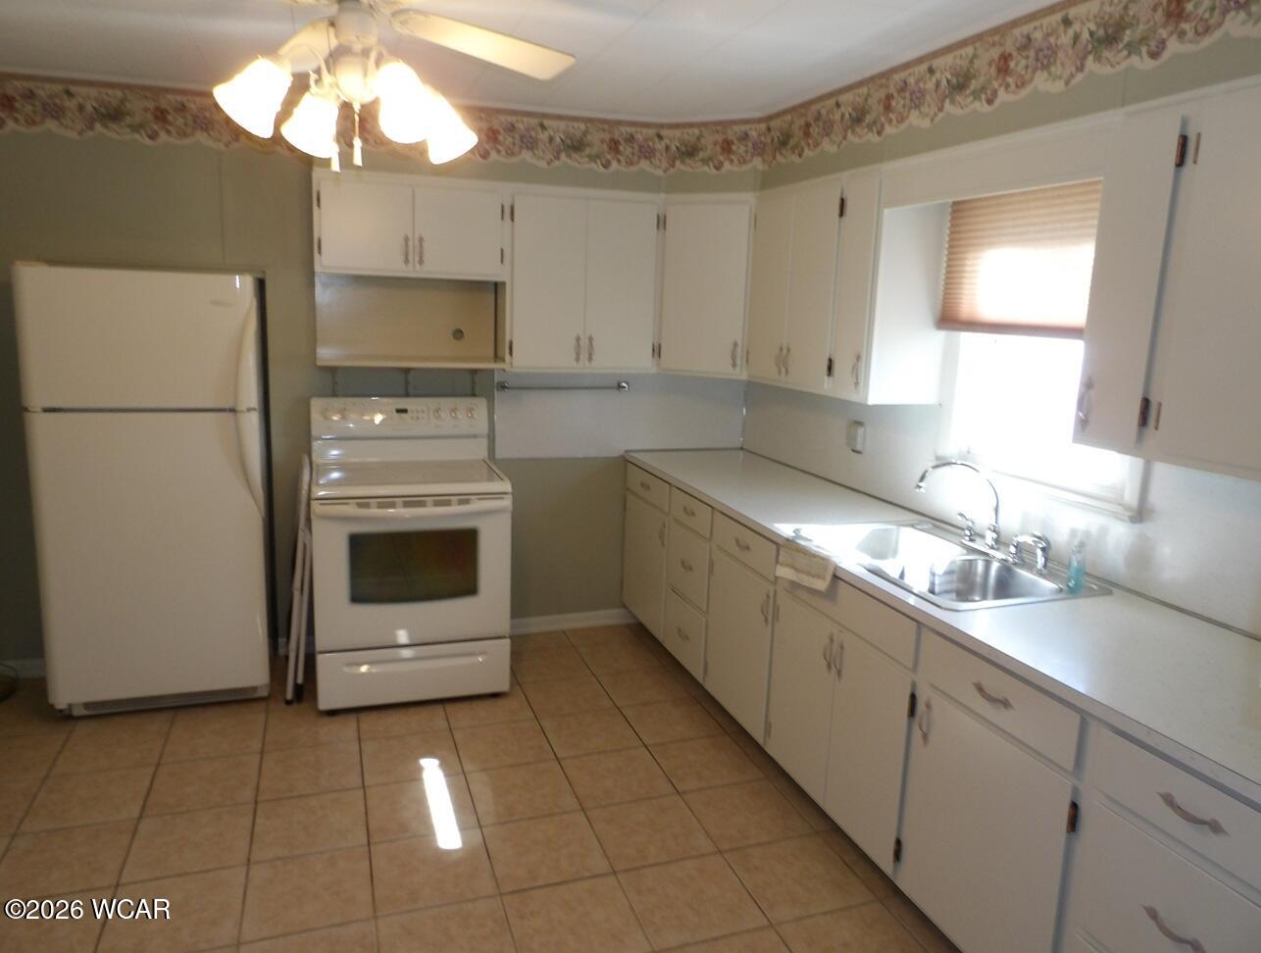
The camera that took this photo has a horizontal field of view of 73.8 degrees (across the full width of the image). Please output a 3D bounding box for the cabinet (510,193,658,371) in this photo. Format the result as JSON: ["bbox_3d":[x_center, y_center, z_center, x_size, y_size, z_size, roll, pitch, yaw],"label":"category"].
[{"bbox_3d":[-0.241,-0.887,3.881,0.692,0.779,0.306,-2,11,-19],"label":"cabinet"}]

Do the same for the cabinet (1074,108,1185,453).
[{"bbox_3d":[1.282,-0.455,1.984,0.300,0.770,0.200,-1,11,-18],"label":"cabinet"}]

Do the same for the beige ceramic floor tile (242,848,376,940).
[{"bbox_3d":[-0.876,1.131,2.290,0.323,0.010,0.323,-2,11,-19],"label":"beige ceramic floor tile"}]

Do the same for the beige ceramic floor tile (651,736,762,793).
[{"bbox_3d":[0.268,1.039,3.040,0.328,0.010,0.321,-2,11,-19],"label":"beige ceramic floor tile"}]

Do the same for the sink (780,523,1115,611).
[{"bbox_3d":[0.883,0.329,2.480,0.531,0.190,0.815,-2,11,-19],"label":"sink"}]

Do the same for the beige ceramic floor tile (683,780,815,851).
[{"bbox_3d":[0.371,1.093,2.721,0.323,0.010,0.323,-2,11,-19],"label":"beige ceramic floor tile"}]

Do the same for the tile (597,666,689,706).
[{"bbox_3d":[0.053,0.918,3.642,0.328,0.010,0.321,-2,11,-19],"label":"tile"}]

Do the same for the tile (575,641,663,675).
[{"bbox_3d":[-0.060,0.865,3.998,0.330,0.010,0.330,-2,11,-19],"label":"tile"}]

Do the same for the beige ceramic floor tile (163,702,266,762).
[{"bbox_3d":[-1.535,0.972,3.133,0.330,0.010,0.330,-2,11,-19],"label":"beige ceramic floor tile"}]

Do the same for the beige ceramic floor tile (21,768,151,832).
[{"bbox_3d":[-1.742,1.043,2.715,0.330,0.010,0.330,-2,11,-19],"label":"beige ceramic floor tile"}]

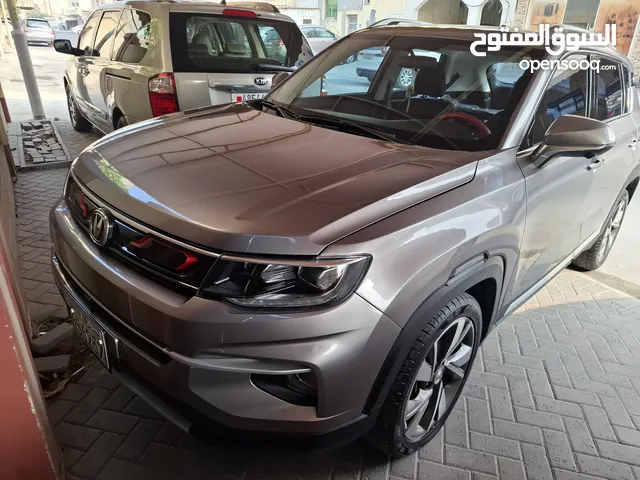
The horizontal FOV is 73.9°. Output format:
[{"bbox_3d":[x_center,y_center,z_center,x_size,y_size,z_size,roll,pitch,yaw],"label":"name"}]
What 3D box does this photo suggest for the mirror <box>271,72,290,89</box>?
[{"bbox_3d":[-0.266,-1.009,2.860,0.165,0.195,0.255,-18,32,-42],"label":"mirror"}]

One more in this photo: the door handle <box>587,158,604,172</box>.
[{"bbox_3d":[1.411,-0.384,2.178,0.240,0.050,0.055,-18,32,-42],"label":"door handle"}]

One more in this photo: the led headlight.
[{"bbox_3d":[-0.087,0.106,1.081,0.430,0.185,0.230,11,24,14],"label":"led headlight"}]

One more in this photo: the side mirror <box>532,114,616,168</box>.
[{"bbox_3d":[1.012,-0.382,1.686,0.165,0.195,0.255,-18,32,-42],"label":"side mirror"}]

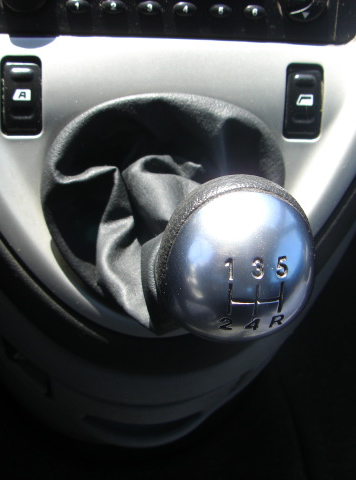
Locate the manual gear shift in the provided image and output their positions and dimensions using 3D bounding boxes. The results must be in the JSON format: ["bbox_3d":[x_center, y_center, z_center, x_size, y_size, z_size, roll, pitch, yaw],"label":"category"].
[{"bbox_3d":[0.019,0.006,0.245,0.052,0.064,0.052,0,103,-10],"label":"manual gear shift"}]

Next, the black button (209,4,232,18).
[{"bbox_3d":[0.021,-0.110,0.338,0.011,0.007,0.004,-1,20,-9],"label":"black button"}]

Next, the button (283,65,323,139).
[{"bbox_3d":[0.061,-0.067,0.341,0.019,0.009,0.036,2,90,-9],"label":"button"}]

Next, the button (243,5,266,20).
[{"bbox_3d":[0.038,-0.111,0.343,0.011,0.007,0.004,-1,20,-9],"label":"button"}]

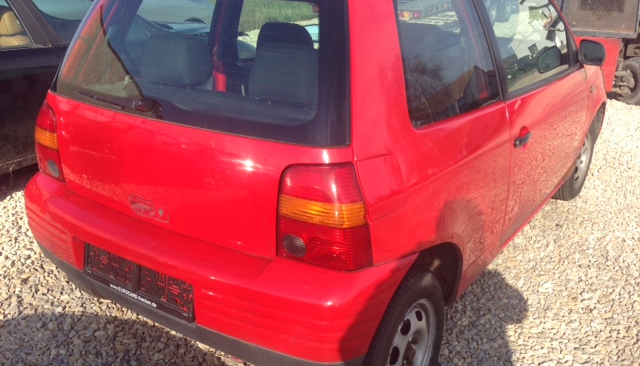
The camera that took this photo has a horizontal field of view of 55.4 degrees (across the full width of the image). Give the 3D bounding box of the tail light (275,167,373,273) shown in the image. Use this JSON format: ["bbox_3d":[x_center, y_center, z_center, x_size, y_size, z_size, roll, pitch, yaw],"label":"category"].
[{"bbox_3d":[0.003,0.080,1.611,0.250,0.280,0.140,14,25,33],"label":"tail light"}]

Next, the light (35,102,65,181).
[{"bbox_3d":[-0.996,-0.163,2.276,0.250,0.280,0.140,14,25,33],"label":"light"}]

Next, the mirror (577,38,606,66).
[{"bbox_3d":[1.239,-0.599,2.790,0.125,0.112,0.090,14,25,33],"label":"mirror"}]

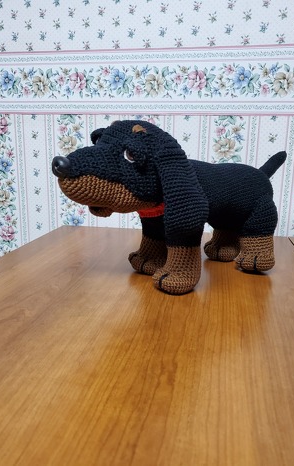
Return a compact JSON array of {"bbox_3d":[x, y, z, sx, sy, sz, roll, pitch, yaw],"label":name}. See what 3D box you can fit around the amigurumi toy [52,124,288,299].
[{"bbox_3d":[0.064,-0.046,0.518,0.407,0.219,0.146,-7,15,-31],"label":"amigurumi toy"}]

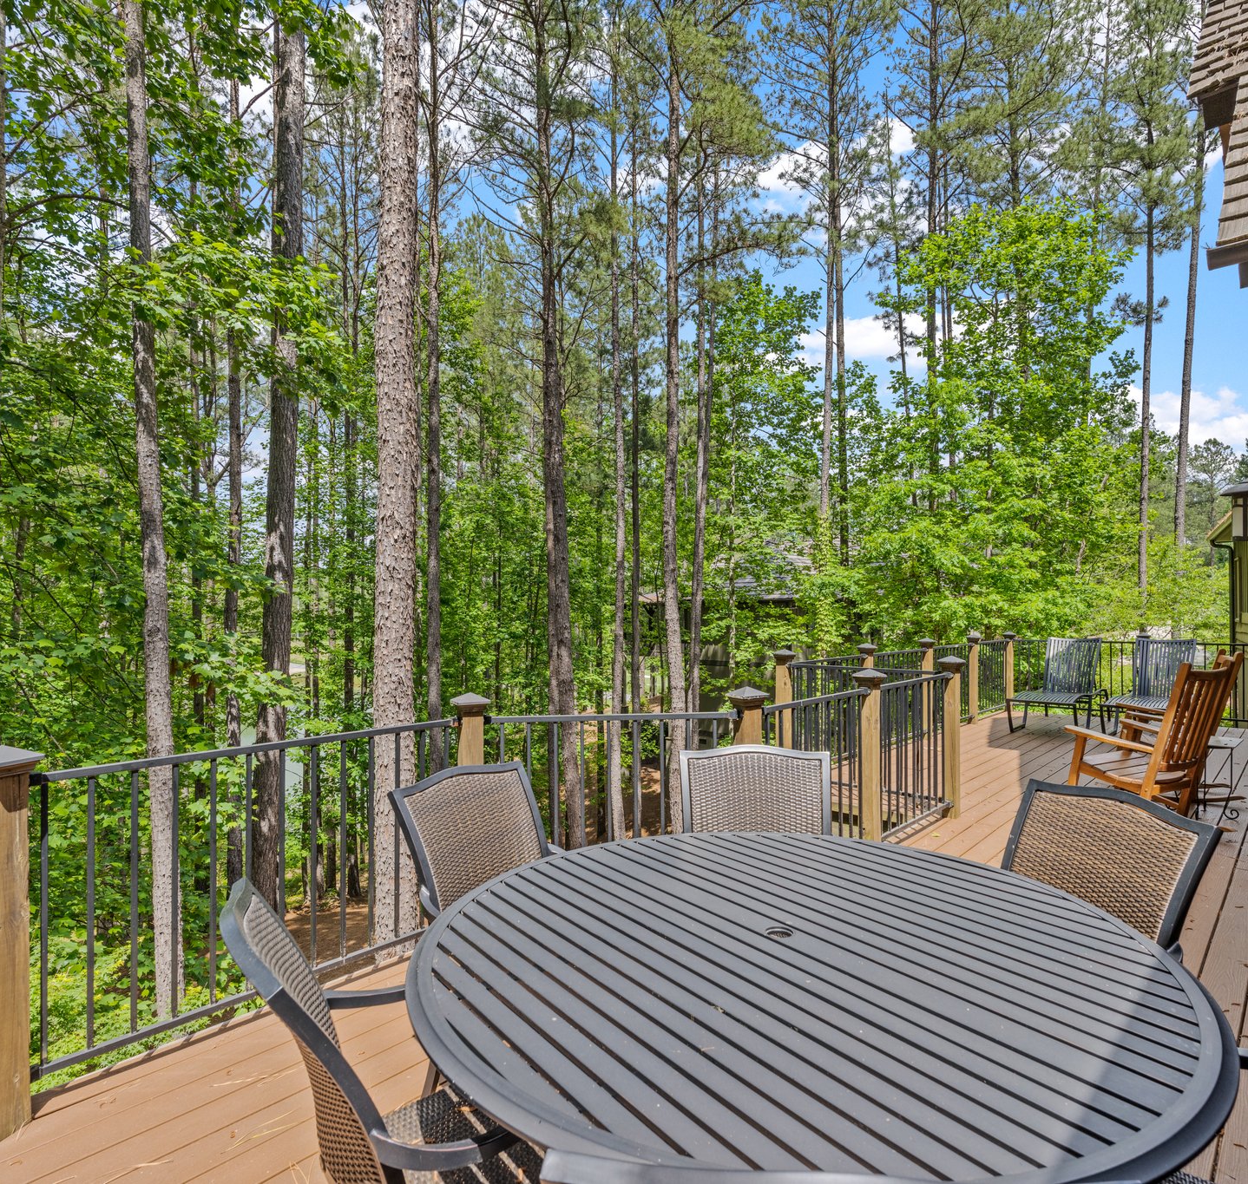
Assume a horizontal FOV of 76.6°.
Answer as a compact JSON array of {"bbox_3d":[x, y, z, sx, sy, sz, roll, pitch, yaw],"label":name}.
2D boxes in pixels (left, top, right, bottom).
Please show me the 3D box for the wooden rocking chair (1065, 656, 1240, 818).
[{"bbox_3d":[3.041,0.892,4.612,0.650,1.080,0.770,0,0,-29],"label":"wooden rocking chair"}]

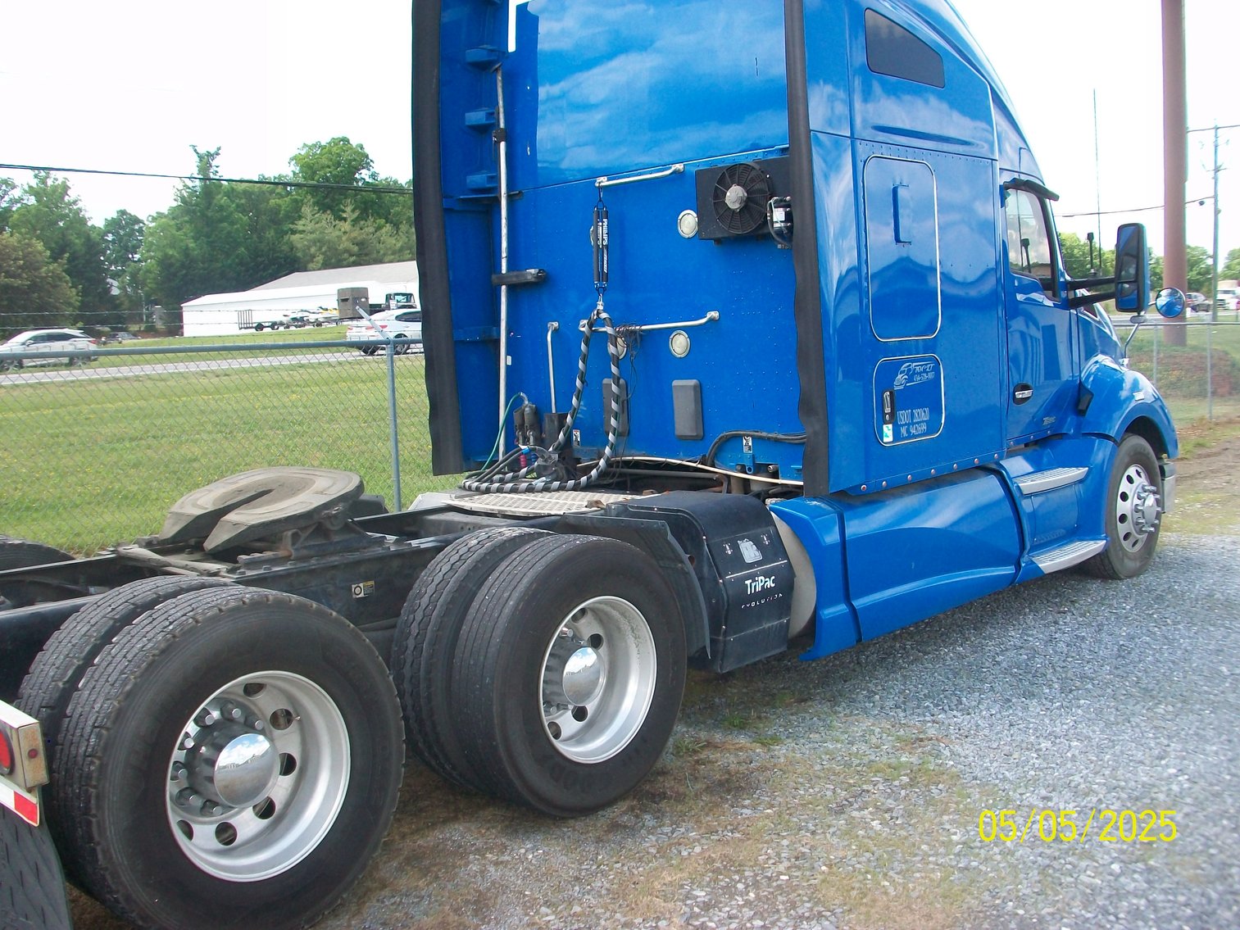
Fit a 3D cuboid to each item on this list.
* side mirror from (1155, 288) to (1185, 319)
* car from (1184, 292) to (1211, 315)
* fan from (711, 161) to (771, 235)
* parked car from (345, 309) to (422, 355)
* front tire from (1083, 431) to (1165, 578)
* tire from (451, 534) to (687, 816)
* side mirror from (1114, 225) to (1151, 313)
[{"bbox_3d":[3.685,-1.083,8.150,0.200,0.205,0.080,1,6,37],"label":"side mirror"},{"bbox_3d":[41.500,-12.000,90.000,1.800,1.500,4.500,-6,6,-35],"label":"car"},{"bbox_3d":[0.561,-1.227,5.600,0.080,0.315,0.315,-7,7,-44],"label":"fan"},{"bbox_3d":[-6.650,-4.410,40.300,1.840,1.450,4.850,2,7,43],"label":"parked car"},{"bbox_3d":[3.397,0.287,8.310,0.290,1.000,1.000,2,7,45],"label":"front tire"},{"bbox_3d":[-0.163,0.771,4.530,1.000,1.000,0.285,-7,7,-44],"label":"tire"},{"bbox_3d":[3.068,-1.182,7.300,0.120,0.525,0.205,-5,5,-28],"label":"side mirror"}]

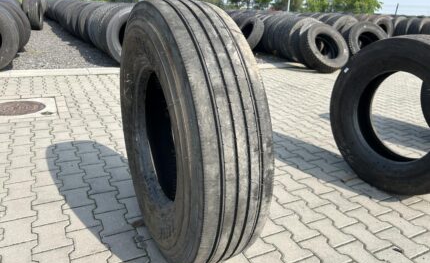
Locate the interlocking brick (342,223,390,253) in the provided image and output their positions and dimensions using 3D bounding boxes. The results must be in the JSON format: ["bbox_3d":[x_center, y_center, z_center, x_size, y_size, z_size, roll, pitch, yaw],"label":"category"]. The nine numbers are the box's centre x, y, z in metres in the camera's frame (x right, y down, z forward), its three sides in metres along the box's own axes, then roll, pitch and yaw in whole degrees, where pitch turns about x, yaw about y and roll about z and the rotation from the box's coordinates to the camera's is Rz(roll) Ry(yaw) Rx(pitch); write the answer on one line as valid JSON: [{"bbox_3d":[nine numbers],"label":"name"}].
[{"bbox_3d":[0.756,0.562,1.644,0.161,0.070,0.198,-7,22,-27],"label":"interlocking brick"}]

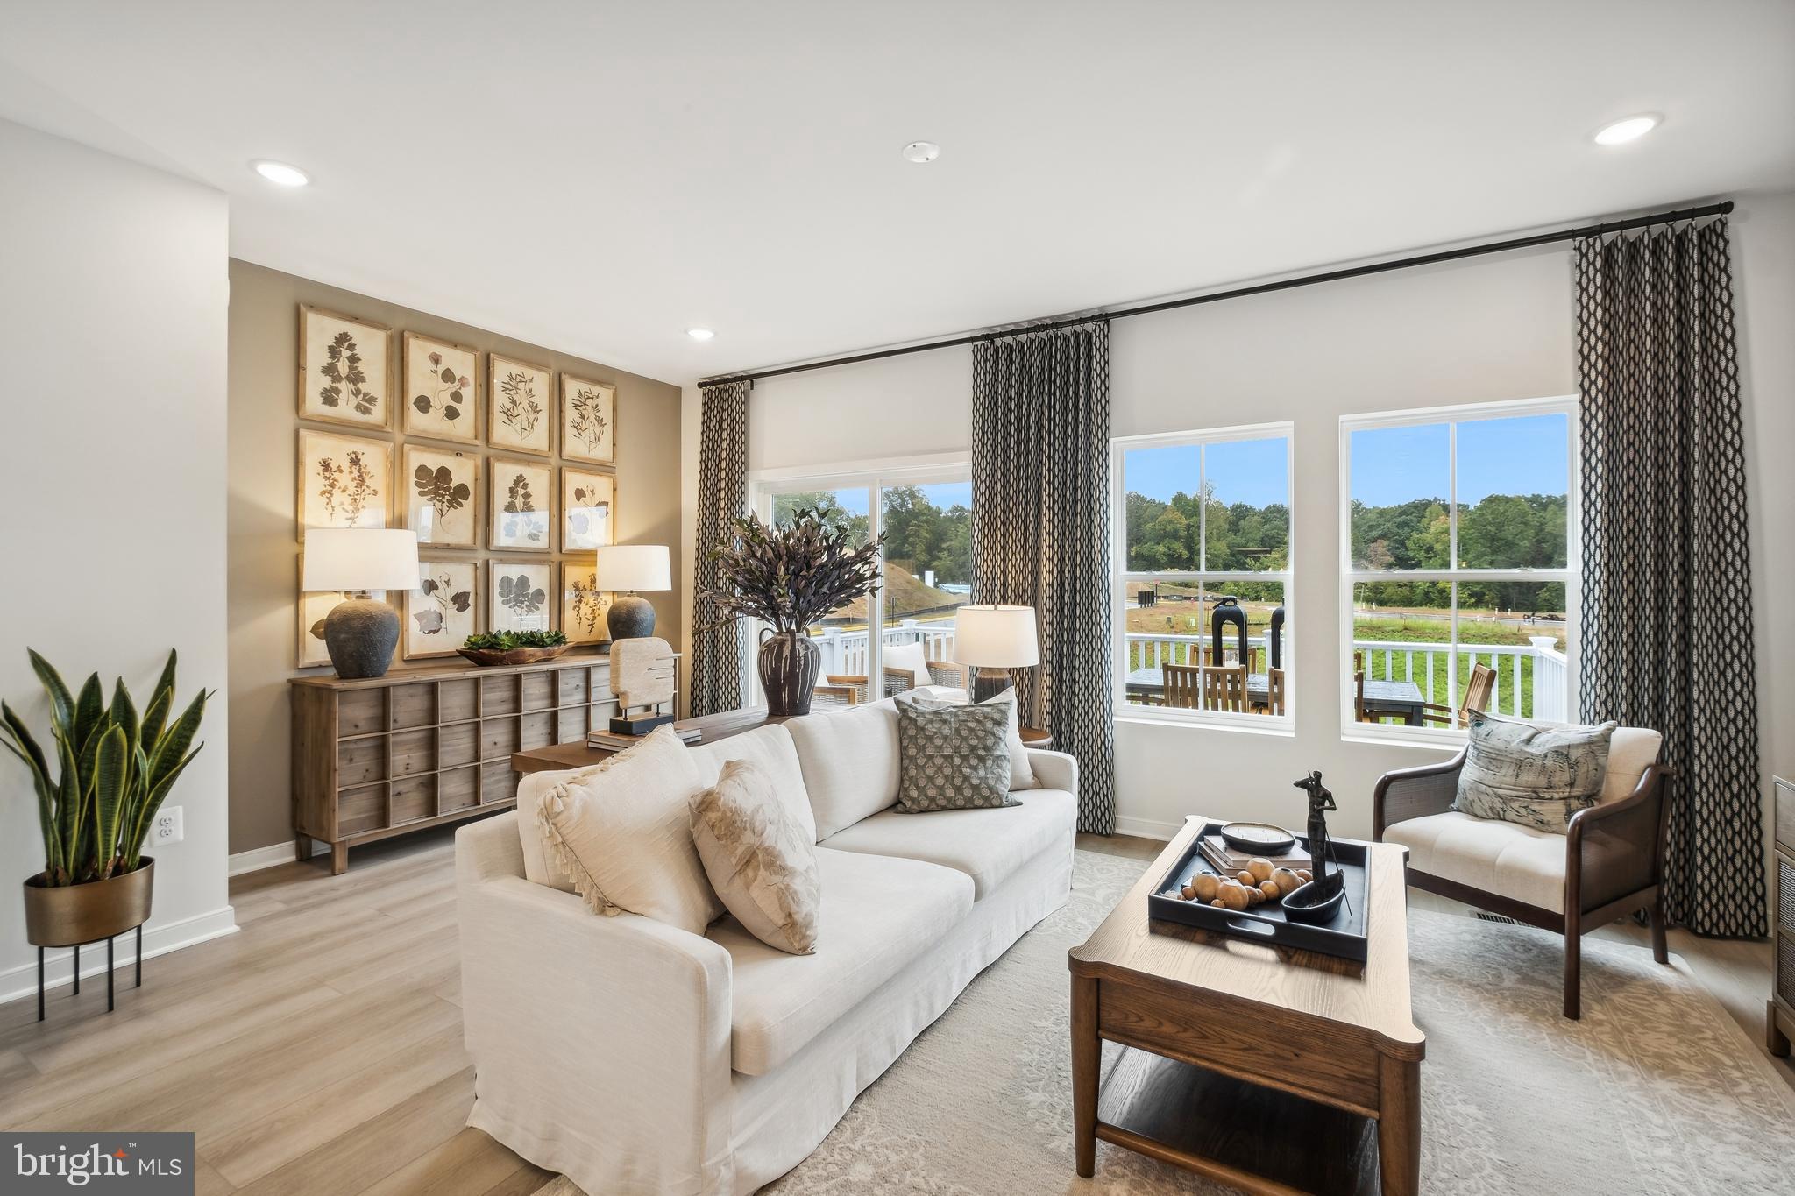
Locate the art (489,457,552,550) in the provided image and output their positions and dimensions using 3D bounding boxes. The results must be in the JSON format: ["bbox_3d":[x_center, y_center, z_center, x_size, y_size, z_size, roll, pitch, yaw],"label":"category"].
[{"bbox_3d":[-2.227,-0.543,4.432,0.032,0.524,0.397,1,2,30],"label":"art"}]

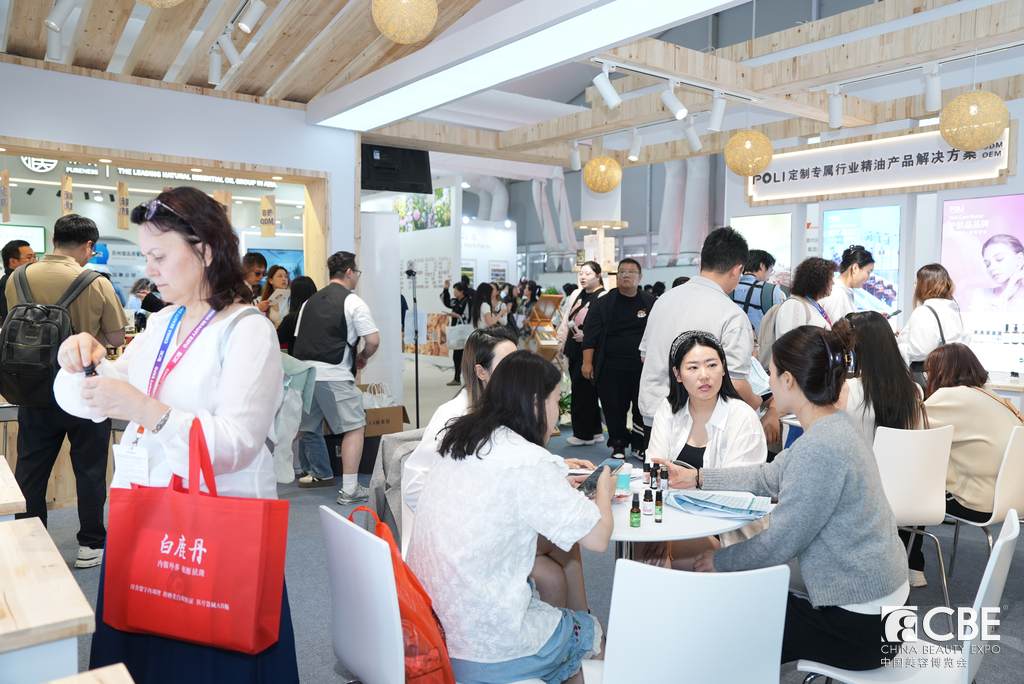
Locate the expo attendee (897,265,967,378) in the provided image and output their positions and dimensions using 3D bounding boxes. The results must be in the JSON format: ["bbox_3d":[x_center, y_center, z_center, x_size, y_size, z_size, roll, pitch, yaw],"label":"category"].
[{"bbox_3d":[2.784,0.288,5.006,0.460,1.600,0.340,1,4,8],"label":"expo attendee"}]

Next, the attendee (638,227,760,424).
[{"bbox_3d":[0.860,0.341,3.450,0.560,1.700,0.460,3,4,30],"label":"attendee"}]

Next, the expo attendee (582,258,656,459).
[{"bbox_3d":[0.961,0.125,6.680,0.660,1.710,0.420,1,4,10],"label":"expo attendee"}]

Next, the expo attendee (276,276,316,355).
[{"bbox_3d":[-1.620,0.292,5.902,0.450,1.570,0.340,-2,4,-32],"label":"expo attendee"}]

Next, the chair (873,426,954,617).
[{"bbox_3d":[1.754,0.801,3.655,0.430,0.870,0.500,0,4,-10],"label":"chair"}]

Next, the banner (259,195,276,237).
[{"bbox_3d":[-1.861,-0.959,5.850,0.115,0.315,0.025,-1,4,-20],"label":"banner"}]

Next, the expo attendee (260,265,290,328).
[{"bbox_3d":[-2.166,0.116,7.005,0.360,1.630,0.460,3,5,38],"label":"expo attendee"}]

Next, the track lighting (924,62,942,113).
[{"bbox_3d":[2.249,-1.358,4.100,0.090,0.250,0.080,-3,5,-44],"label":"track lighting"}]

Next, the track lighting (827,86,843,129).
[{"bbox_3d":[1.826,-1.327,4.350,0.085,0.240,0.085,-3,5,-38],"label":"track lighting"}]

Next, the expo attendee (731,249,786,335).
[{"bbox_3d":[1.595,0.269,5.058,0.380,1.750,0.520,-4,5,-45],"label":"expo attendee"}]

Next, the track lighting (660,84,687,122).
[{"bbox_3d":[0.935,-1.393,4.450,0.080,0.215,0.160,-3,5,-41],"label":"track lighting"}]

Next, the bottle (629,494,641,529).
[{"bbox_3d":[0.340,0.467,2.130,0.030,0.098,0.030,1,4,9],"label":"bottle"}]

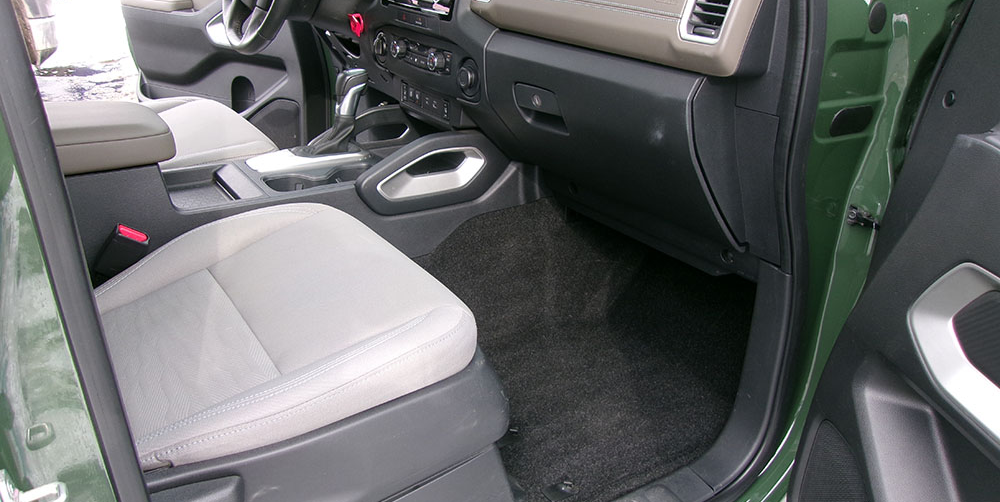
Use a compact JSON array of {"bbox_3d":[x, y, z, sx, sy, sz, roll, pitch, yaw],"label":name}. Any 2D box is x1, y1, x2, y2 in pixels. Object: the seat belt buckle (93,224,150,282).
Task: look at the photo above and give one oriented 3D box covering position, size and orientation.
[{"bbox_3d":[-0.538,0.014,1.105,0.050,0.085,0.032,26,4,-41],"label":"seat belt buckle"}]

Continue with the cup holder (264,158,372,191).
[{"bbox_3d":[-0.312,-0.097,1.371,0.200,0.075,0.105,-14,28,-32],"label":"cup holder"}]

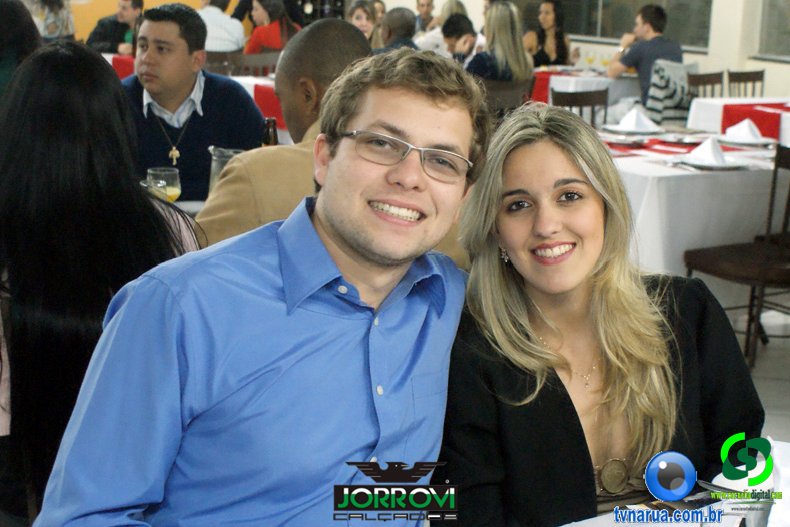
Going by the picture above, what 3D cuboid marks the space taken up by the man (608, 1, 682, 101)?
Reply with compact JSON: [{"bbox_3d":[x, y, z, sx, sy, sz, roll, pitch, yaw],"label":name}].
[{"bbox_3d":[1.902,-1.258,7.000,0.750,1.300,0.550,7,17,24],"label":"man"}]

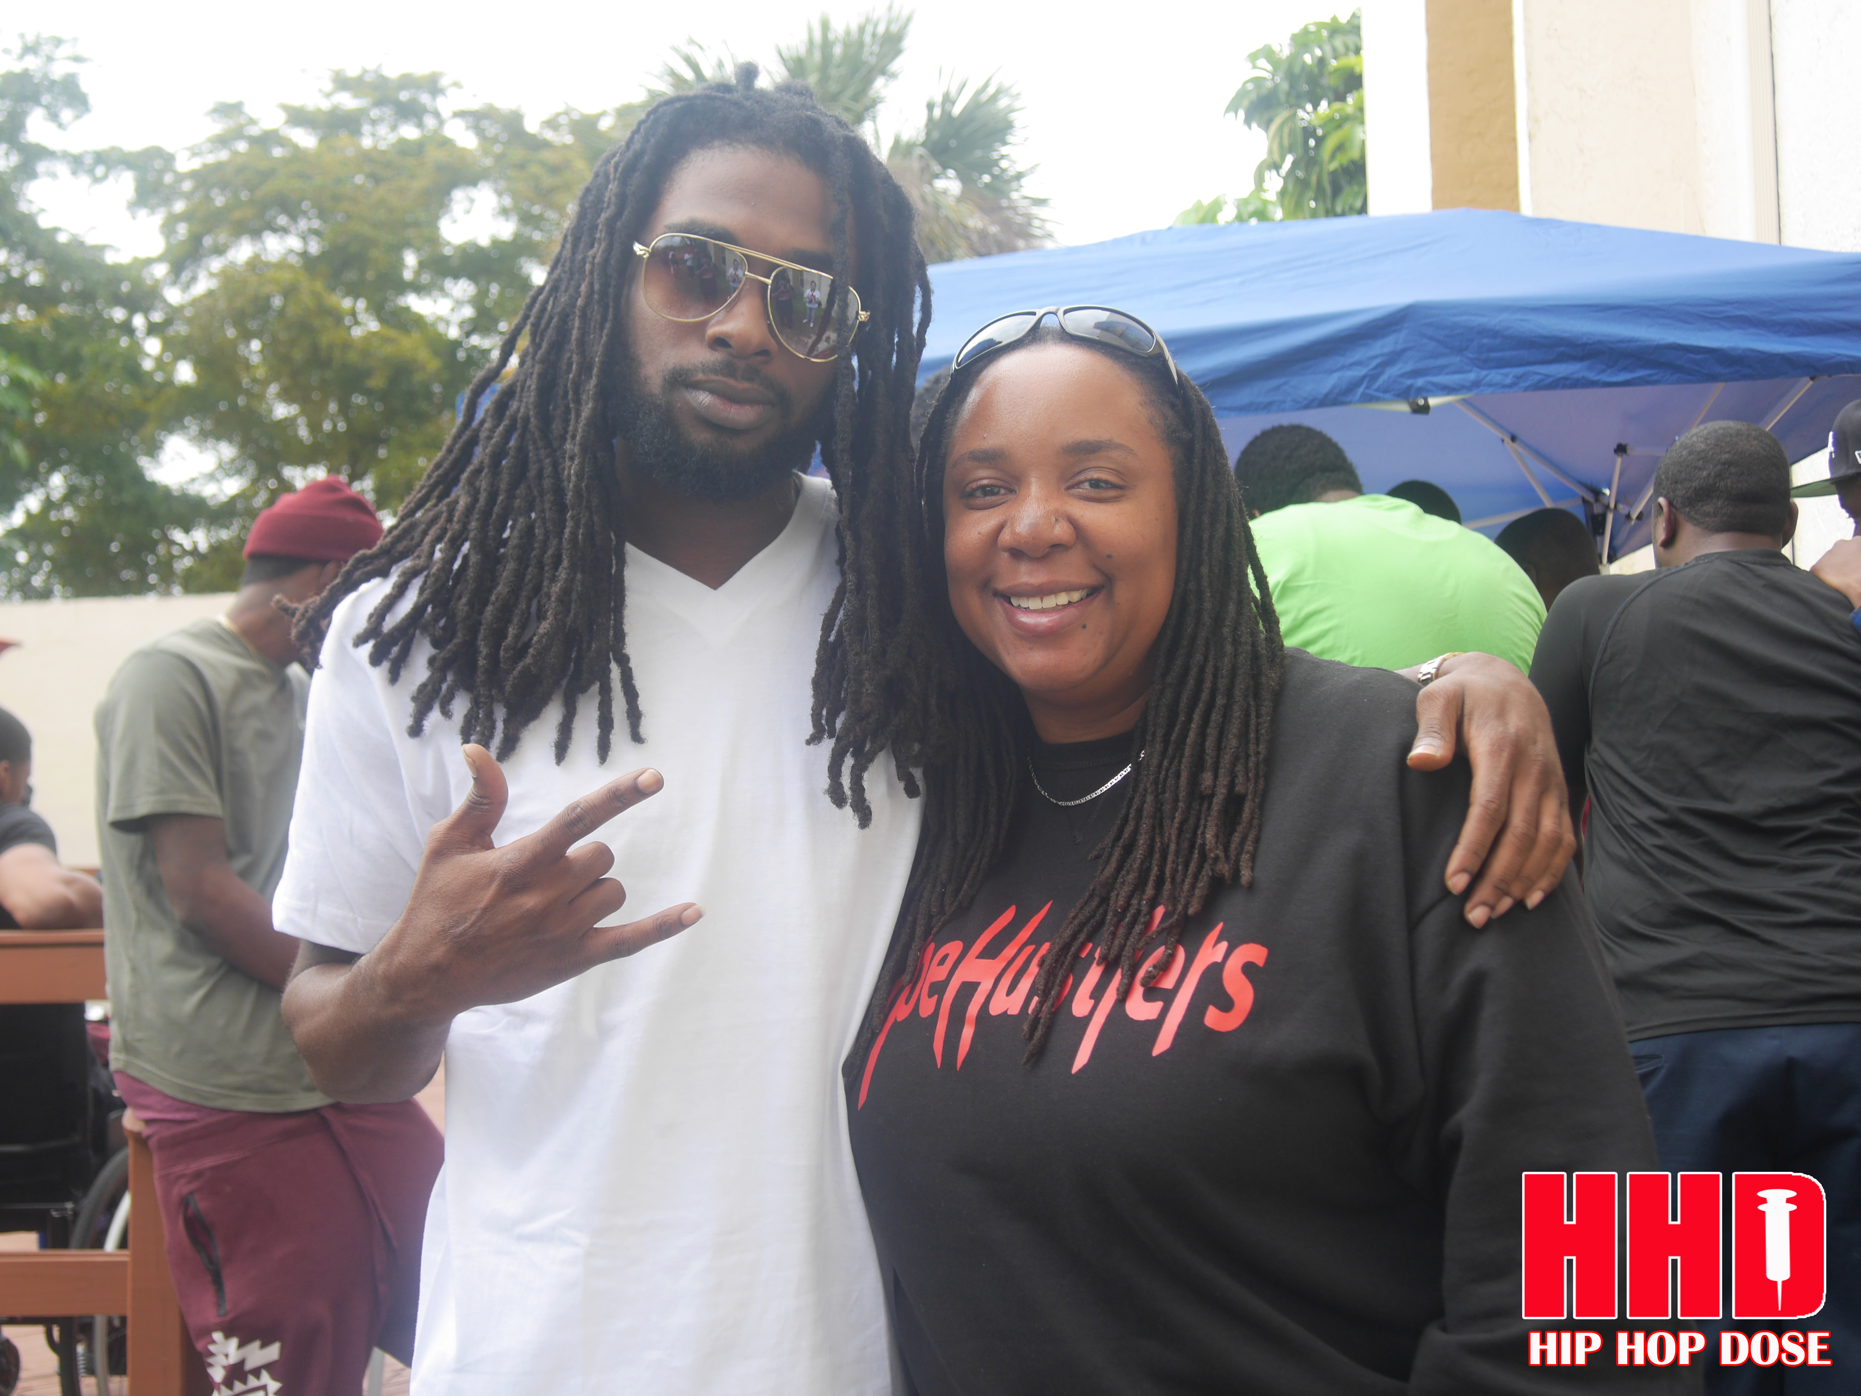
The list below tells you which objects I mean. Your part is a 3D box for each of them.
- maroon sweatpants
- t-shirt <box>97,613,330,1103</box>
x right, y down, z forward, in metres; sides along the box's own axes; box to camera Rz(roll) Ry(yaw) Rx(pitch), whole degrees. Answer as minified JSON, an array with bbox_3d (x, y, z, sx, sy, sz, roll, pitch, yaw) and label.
[{"bbox_3d":[-0.840,1.000,2.860,0.440,0.920,0.420,-3,-4,25],"label":"maroon sweatpants"},{"bbox_3d":[-0.915,0.225,2.900,0.320,0.710,0.500,-3,-4,25],"label":"t-shirt"}]

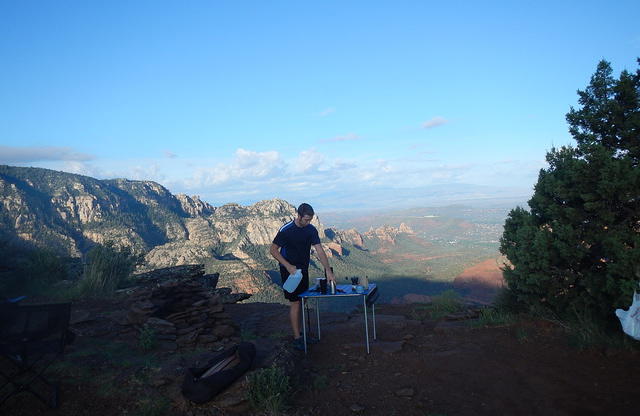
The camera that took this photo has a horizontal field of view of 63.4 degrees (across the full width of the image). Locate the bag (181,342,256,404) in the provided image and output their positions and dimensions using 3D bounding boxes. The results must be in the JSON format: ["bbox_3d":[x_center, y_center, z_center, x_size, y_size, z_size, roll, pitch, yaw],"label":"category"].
[{"bbox_3d":[-0.996,1.645,5.221,0.340,0.260,0.920,-3,1,21],"label":"bag"}]

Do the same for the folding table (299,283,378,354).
[{"bbox_3d":[0.247,1.352,6.350,0.820,0.695,0.770,-3,1,14],"label":"folding table"}]

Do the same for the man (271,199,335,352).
[{"bbox_3d":[-0.205,0.835,6.330,0.530,1.770,0.630,-4,1,-37],"label":"man"}]

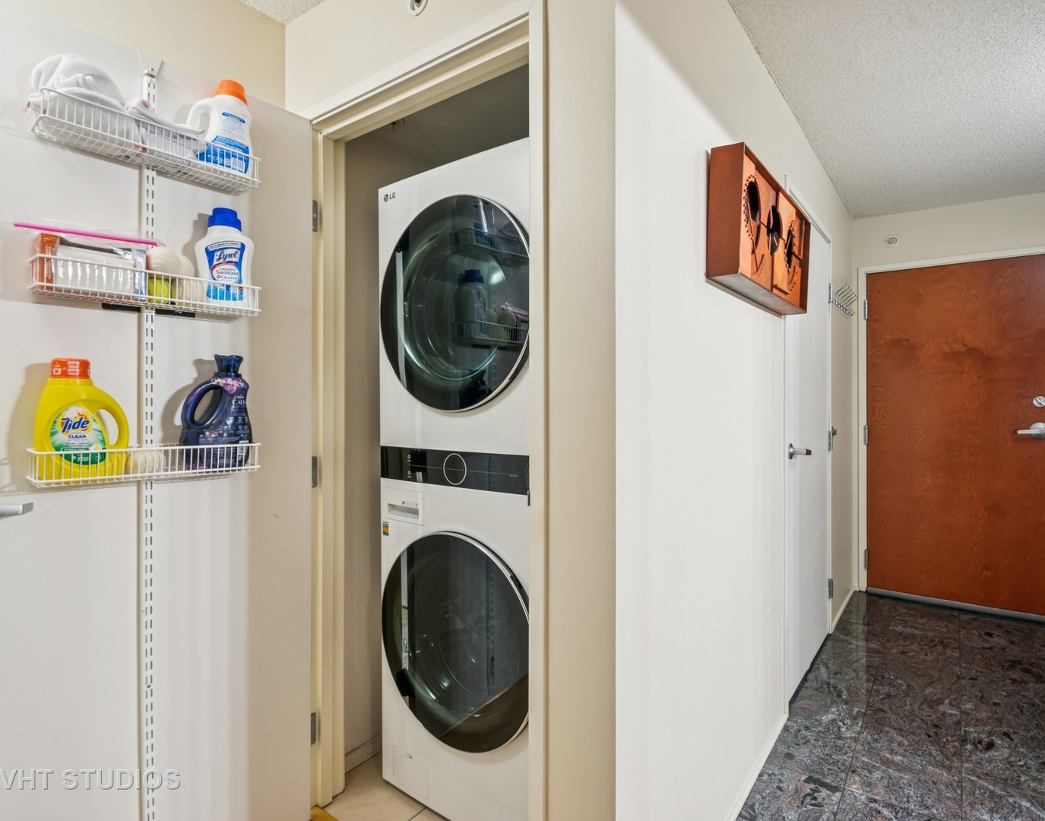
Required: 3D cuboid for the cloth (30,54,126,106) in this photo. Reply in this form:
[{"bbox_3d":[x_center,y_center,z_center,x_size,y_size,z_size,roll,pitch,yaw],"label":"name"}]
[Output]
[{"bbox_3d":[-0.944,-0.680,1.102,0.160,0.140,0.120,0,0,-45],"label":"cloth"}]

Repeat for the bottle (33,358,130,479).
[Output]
[{"bbox_3d":[-0.945,0.018,1.105,0.158,0.258,0.100,0,0,-45],"label":"bottle"}]

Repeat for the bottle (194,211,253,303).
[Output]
[{"bbox_3d":[-0.752,-0.392,1.298,0.122,0.238,0.080,0,0,-33],"label":"bottle"}]

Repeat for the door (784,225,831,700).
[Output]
[{"bbox_3d":[1.309,0.145,2.385,0.045,2.040,0.885,0,0,40],"label":"door"}]

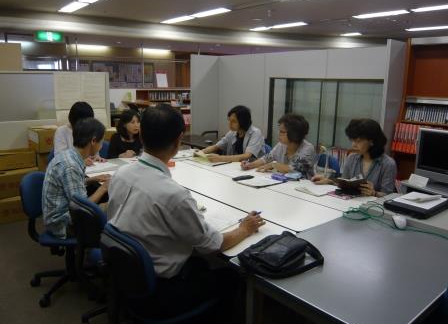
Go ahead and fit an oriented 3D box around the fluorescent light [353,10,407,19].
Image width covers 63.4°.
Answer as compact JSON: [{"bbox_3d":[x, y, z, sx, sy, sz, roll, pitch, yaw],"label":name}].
[{"bbox_3d":[3.324,-3.147,7.679,0.300,0.070,1.220,-9,16,-37],"label":"fluorescent light"}]

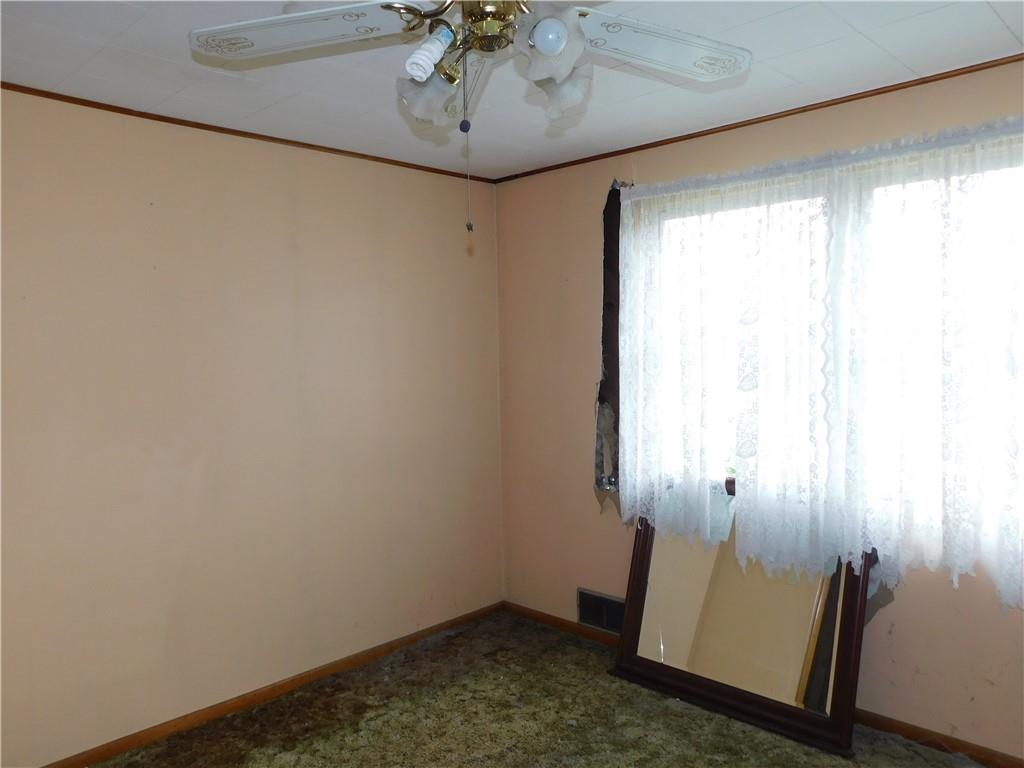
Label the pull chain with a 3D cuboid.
[{"bbox_3d":[-0.086,-0.460,1.421,0.022,0.333,0.022,-1,3,0],"label":"pull chain"}]

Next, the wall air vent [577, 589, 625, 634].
[{"bbox_3d":[0.451,1.120,3.610,0.345,0.180,0.022,1,4,44],"label":"wall air vent"}]

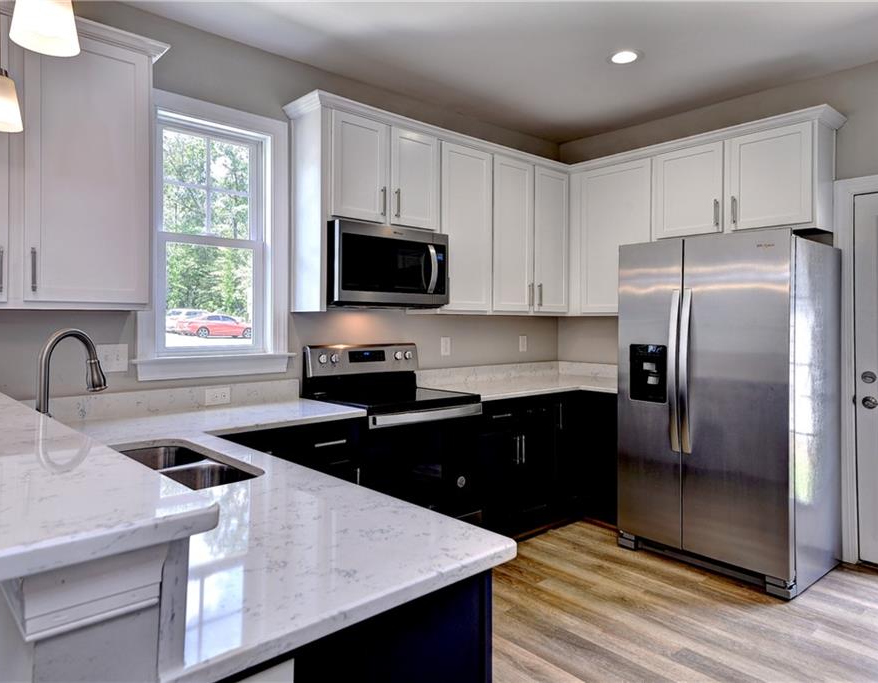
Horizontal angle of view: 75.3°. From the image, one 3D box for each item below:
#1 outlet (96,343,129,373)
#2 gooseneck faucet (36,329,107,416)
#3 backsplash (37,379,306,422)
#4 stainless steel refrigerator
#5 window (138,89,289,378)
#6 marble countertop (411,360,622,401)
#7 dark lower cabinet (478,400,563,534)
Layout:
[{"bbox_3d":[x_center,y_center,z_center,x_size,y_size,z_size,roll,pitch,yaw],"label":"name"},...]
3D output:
[{"bbox_3d":[-1.428,0.074,2.492,0.118,0.118,0.008,-1,1,-42],"label":"outlet"},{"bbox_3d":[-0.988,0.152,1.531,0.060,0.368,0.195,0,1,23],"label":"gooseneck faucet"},{"bbox_3d":[-1.229,0.266,2.660,1.272,0.101,0.024,-1,1,-42],"label":"backsplash"},{"bbox_3d":[1.636,0.331,3.268,0.815,1.772,0.910,-1,1,-42],"label":"stainless steel refrigerator"},{"bbox_3d":[-1.097,-0.492,2.803,0.731,1.323,0.120,-1,1,-42],"label":"window"},{"bbox_3d":[0.720,0.258,3.748,1.567,0.130,0.980,-1,1,-42],"label":"marble countertop"},{"bbox_3d":[0.273,0.770,3.597,0.680,0.888,0.625,-1,1,-42],"label":"dark lower cabinet"}]

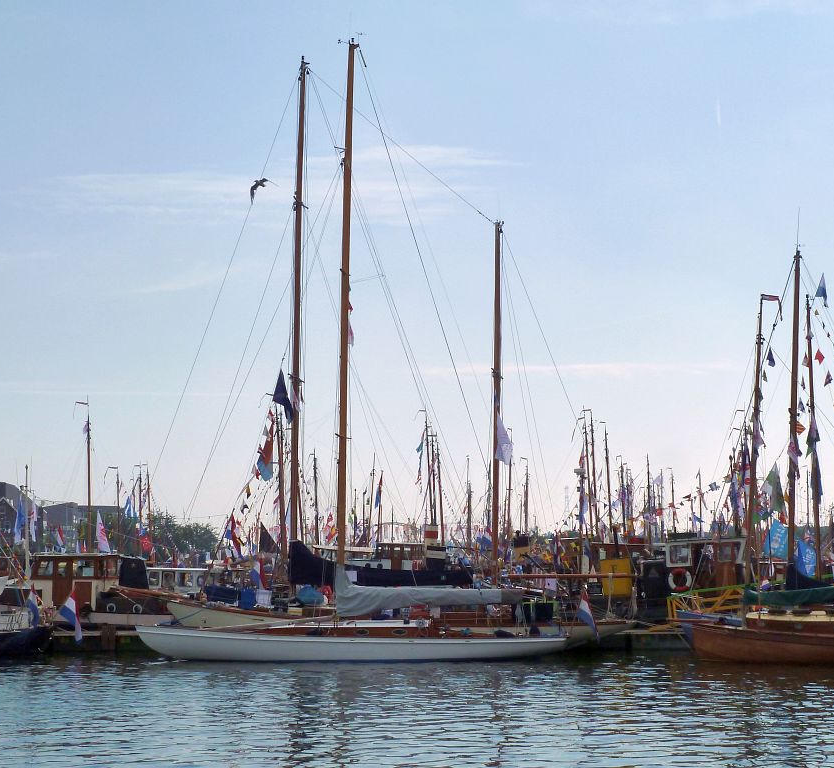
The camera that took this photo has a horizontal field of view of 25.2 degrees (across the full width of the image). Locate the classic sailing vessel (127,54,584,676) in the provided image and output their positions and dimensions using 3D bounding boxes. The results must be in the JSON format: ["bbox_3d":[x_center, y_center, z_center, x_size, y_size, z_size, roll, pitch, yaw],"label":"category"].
[{"bbox_3d":[-1.746,-0.977,53.593,12.372,18.049,2.800,0,-5,0],"label":"classic sailing vessel"}]

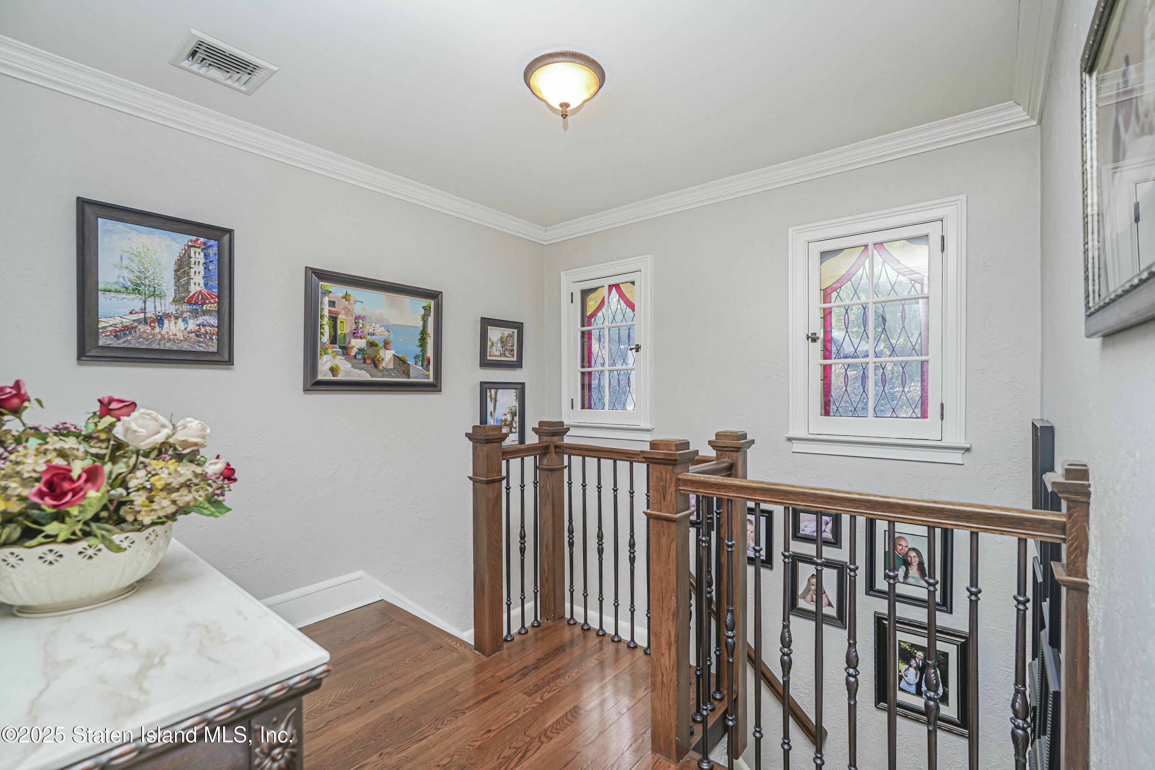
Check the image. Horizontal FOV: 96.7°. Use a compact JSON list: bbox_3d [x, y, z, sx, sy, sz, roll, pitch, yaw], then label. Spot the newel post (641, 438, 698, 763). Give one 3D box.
[{"bbox_3d":[0.310,0.699,1.710,0.140,1.034,0.140,0,0,38],"label":"newel post"}]

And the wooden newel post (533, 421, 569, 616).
[{"bbox_3d":[-0.134,0.707,2.711,0.137,1.027,0.137,0,0,39],"label":"wooden newel post"}]

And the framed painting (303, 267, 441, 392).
[{"bbox_3d":[-1.122,-0.277,2.928,0.035,0.635,0.827,0,0,39],"label":"framed painting"}]

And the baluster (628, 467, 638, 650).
[{"bbox_3d":[0.258,0.795,2.418,0.046,0.873,0.046,0,0,0],"label":"baluster"}]

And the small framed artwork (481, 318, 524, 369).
[{"bbox_3d":[-0.534,-0.292,3.663,0.027,0.337,0.387,0,0,39],"label":"small framed artwork"}]

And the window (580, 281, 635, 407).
[{"bbox_3d":[0.208,-0.265,3.677,0.490,0.895,0.037,0,0,39],"label":"window"}]

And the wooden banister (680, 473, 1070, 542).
[{"bbox_3d":[0.705,0.321,1.411,0.919,0.054,0.061,0,0,39],"label":"wooden banister"}]

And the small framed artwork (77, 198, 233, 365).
[{"bbox_3d":[-1.745,-0.401,2.158,0.035,0.622,0.513,0,0,39],"label":"small framed artwork"}]

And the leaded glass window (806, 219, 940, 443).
[{"bbox_3d":[1.493,-0.255,2.610,0.588,1.036,0.050,0,0,39],"label":"leaded glass window"}]

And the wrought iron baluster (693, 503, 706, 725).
[{"bbox_3d":[0.436,0.785,1.861,0.045,0.863,0.045,0,0,39],"label":"wrought iron baluster"}]

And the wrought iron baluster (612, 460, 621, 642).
[{"bbox_3d":[0.187,0.789,2.463,0.045,0.862,0.045,0,0,0],"label":"wrought iron baluster"}]

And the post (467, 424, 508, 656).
[{"bbox_3d":[-0.420,0.708,2.400,0.139,1.052,0.139,0,0,39],"label":"post"}]

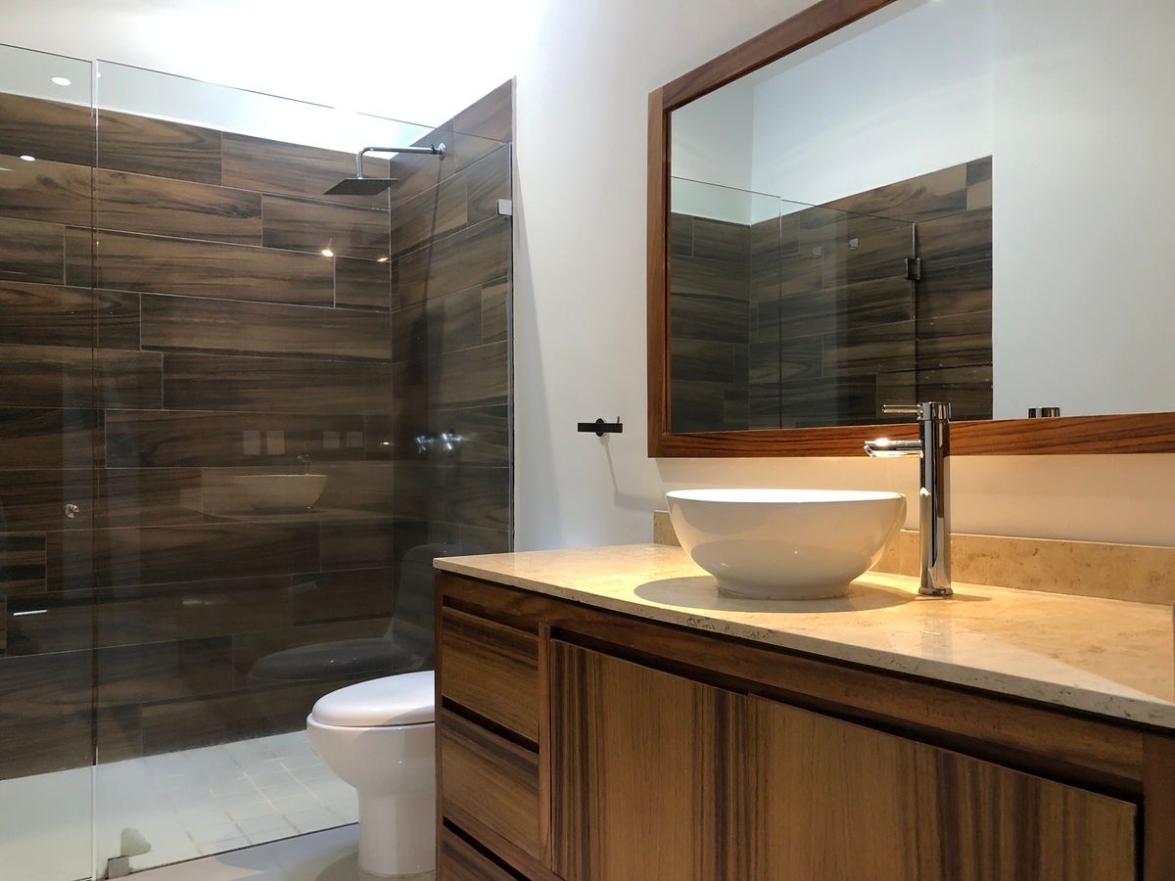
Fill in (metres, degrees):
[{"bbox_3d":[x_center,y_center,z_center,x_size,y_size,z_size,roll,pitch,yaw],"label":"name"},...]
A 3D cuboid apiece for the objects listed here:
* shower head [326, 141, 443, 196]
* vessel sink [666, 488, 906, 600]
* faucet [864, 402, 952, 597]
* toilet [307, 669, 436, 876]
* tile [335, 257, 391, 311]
[{"bbox_3d":[-0.676,-0.943,3.245,0.402,0.224,0.206,0,-1,-34],"label":"shower head"},{"bbox_3d":[0.319,0.167,1.549,0.388,0.154,0.388,0,-1,0],"label":"vessel sink"},{"bbox_3d":[0.510,0.091,1.509,0.139,0.301,0.052,0,-1,6],"label":"faucet"},{"bbox_3d":[-0.364,0.697,2.481,0.726,0.730,0.382,0,-1,-34],"label":"toilet"},{"bbox_3d":[-0.871,-0.605,3.687,0.224,0.201,0.010,0,-1,-34],"label":"tile"}]

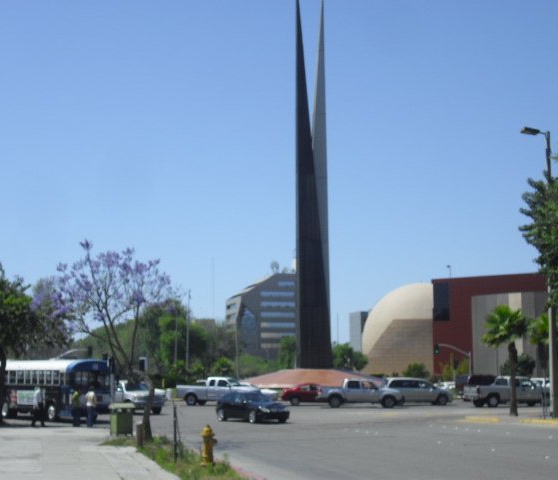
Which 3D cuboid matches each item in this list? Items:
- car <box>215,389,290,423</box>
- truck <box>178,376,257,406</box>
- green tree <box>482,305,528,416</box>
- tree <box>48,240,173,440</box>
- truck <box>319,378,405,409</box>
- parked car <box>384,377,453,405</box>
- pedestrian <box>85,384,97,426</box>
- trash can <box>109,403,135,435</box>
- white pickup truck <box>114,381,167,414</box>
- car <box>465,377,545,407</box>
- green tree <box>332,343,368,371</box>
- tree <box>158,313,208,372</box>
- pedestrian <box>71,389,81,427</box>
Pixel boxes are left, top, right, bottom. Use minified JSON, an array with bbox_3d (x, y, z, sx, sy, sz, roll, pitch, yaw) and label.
[{"bbox_3d":[-1.250,7.524,46.091,1.710,1.430,4.250,5,-9,-33],"label":"car"},{"bbox_3d":[-3.971,10.039,67.419,5.600,1.870,1.970,-2,-8,18],"label":"truck"},{"bbox_3d":[10.932,5.857,49.649,2.250,5.416,2.250,0,-7,0],"label":"green tree"},{"bbox_3d":[-5.899,3.498,36.052,4.300,7.018,4.200,0,-7,0],"label":"tree"},{"bbox_3d":[5.065,9.508,63.317,5.400,1.820,1.870,1,-7,-5],"label":"truck"},{"bbox_3d":[9.054,9.858,66.112,4.600,1.730,1.820,1,-8,-10],"label":"parked car"},{"bbox_3d":[-7.650,6.810,41.708,0.480,1.690,0.330,-1,-7,9],"label":"pedestrian"},{"bbox_3d":[-5.617,6.429,36.573,0.720,1.135,0.700,5,-9,-32],"label":"trash can"},{"bbox_3d":[-7.900,8.409,54.719,1.980,1.870,5.500,4,-8,-27],"label":"white pickup truck"},{"bbox_3d":[13.950,9.393,62.420,5.600,1.880,1.980,3,-8,-20],"label":"car"},{"bbox_3d":[9.013,16.062,130.379,4.400,5.950,4.400,0,-7,0],"label":"green tree"},{"bbox_3d":[-9.300,10.989,98.503,4.600,7.900,4.600,0,-7,0],"label":"tree"},{"bbox_3d":[-8.343,6.886,42.104,0.460,1.640,0.330,-3,-8,23],"label":"pedestrian"}]

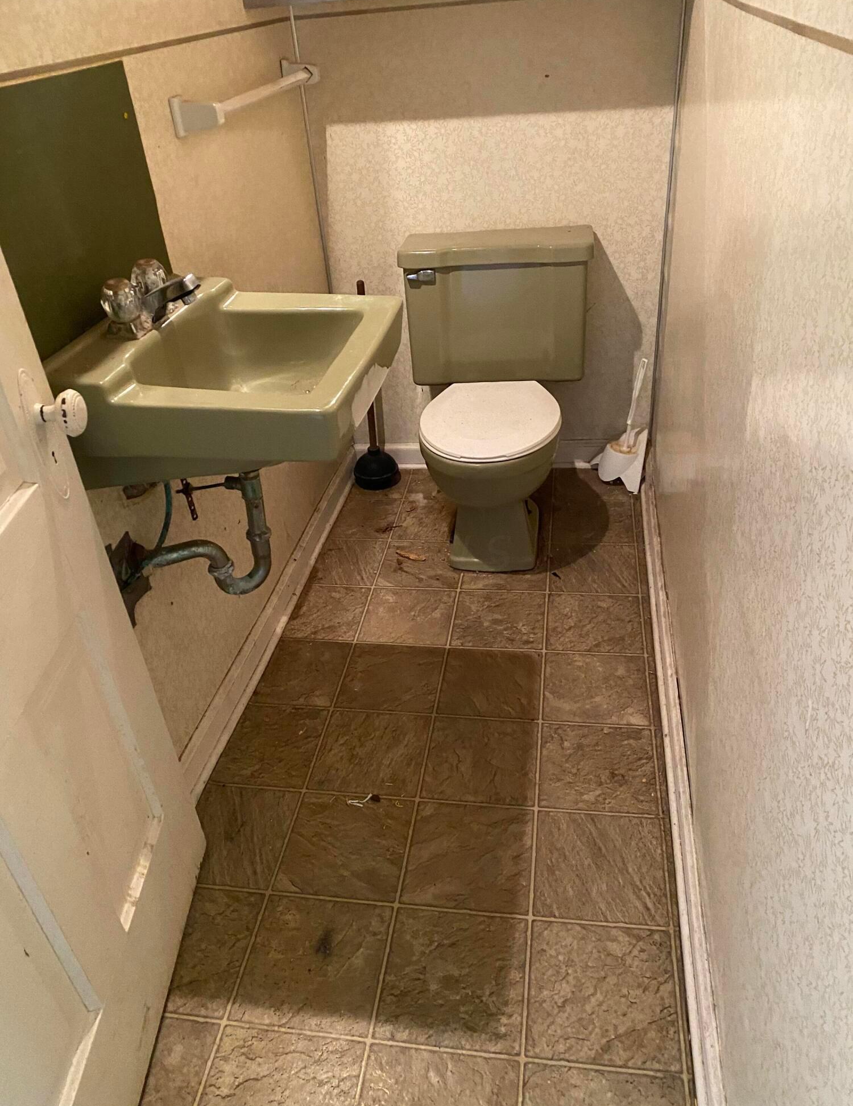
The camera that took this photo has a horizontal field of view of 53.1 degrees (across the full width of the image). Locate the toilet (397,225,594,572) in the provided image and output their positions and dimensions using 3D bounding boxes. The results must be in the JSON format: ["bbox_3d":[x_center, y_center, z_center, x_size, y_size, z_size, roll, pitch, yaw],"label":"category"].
[{"bbox_3d":[0.180,-0.389,2.282,0.508,0.748,0.712,0,34,8],"label":"toilet"}]

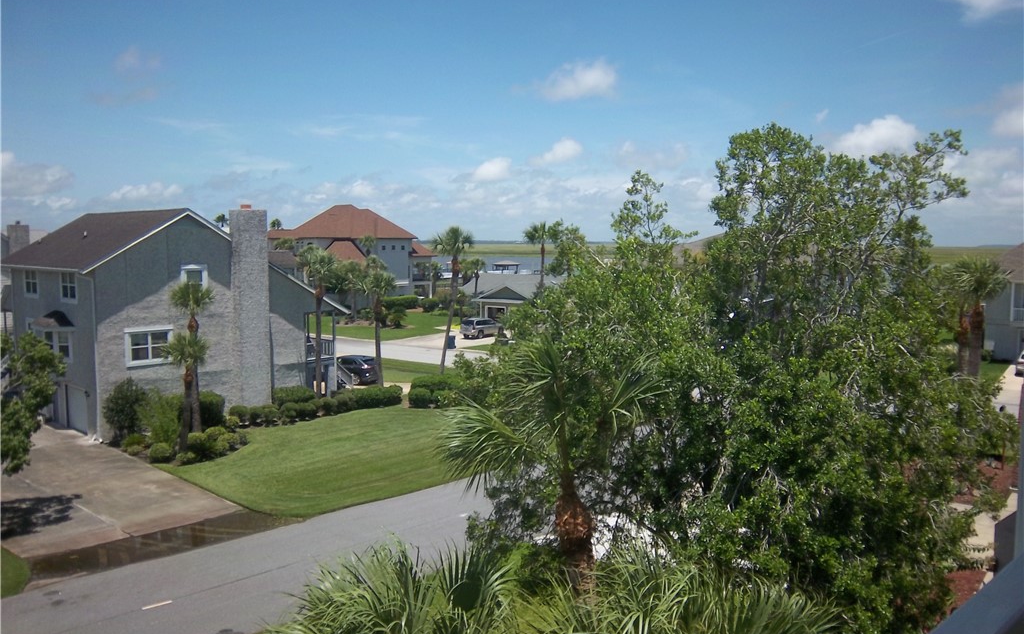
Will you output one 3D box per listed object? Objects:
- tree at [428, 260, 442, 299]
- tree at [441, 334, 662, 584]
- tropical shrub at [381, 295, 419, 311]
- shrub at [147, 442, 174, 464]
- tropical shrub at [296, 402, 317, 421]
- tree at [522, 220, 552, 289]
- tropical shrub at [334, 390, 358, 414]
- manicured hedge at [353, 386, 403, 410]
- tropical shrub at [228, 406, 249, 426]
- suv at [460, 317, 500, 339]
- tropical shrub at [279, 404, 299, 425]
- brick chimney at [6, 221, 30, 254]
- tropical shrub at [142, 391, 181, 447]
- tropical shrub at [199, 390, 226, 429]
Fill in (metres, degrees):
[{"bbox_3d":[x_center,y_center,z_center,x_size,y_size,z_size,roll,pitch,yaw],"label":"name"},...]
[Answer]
[{"bbox_3d":[-11.077,-4.975,120.027,2.100,6.530,2.100,1,5,0],"label":"tree"},{"bbox_3d":[0.531,4.068,10.958,2.890,7.740,2.890,0,5,0],"label":"tree"},{"bbox_3d":[-15.185,-1.725,112.303,5.000,1.500,1.900,0,5,0],"label":"tropical shrub"},{"bbox_3d":[-14.961,5.659,35.254,1.150,0.850,1.100,-2,6,-23],"label":"shrub"},{"bbox_3d":[-10.293,4.730,41.451,0.950,0.910,0.950,0,5,0],"label":"tropical shrub"},{"bbox_3d":[2.836,-3.759,80.386,2.990,10.950,2.990,0,5,0],"label":"tree"},{"bbox_3d":[-9.043,4.642,45.239,1.250,1.150,1.250,1,5,0],"label":"tropical shrub"},{"bbox_3d":[-7.643,4.286,45.447,2.970,1.100,1.300,-3,6,-34],"label":"manicured hedge"},{"bbox_3d":[-14.038,4.944,42.564,1.000,0.930,1.000,1,5,0],"label":"tropical shrub"},{"bbox_3d":[-2.771,0.974,80.389,1.930,1.840,4.900,5,7,37],"label":"suv"},{"bbox_3d":[-11.036,4.749,40.863,0.990,0.980,0.990,0,5,0],"label":"tropical shrub"},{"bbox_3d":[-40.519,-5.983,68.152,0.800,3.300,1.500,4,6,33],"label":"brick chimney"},{"bbox_3d":[-16.410,4.657,38.780,1.700,2.200,1.650,-2,6,-23],"label":"tropical shrub"},{"bbox_3d":[-15.269,4.618,42.089,1.500,1.700,1.500,-2,5,-20],"label":"tropical shrub"}]

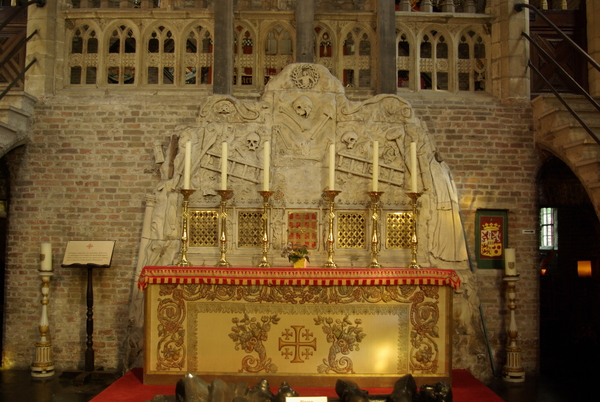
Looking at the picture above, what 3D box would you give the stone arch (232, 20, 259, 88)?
[{"bbox_3d":[-0.645,-1.563,6.403,0.405,0.742,0.200,1,-5,0],"label":"stone arch"}]

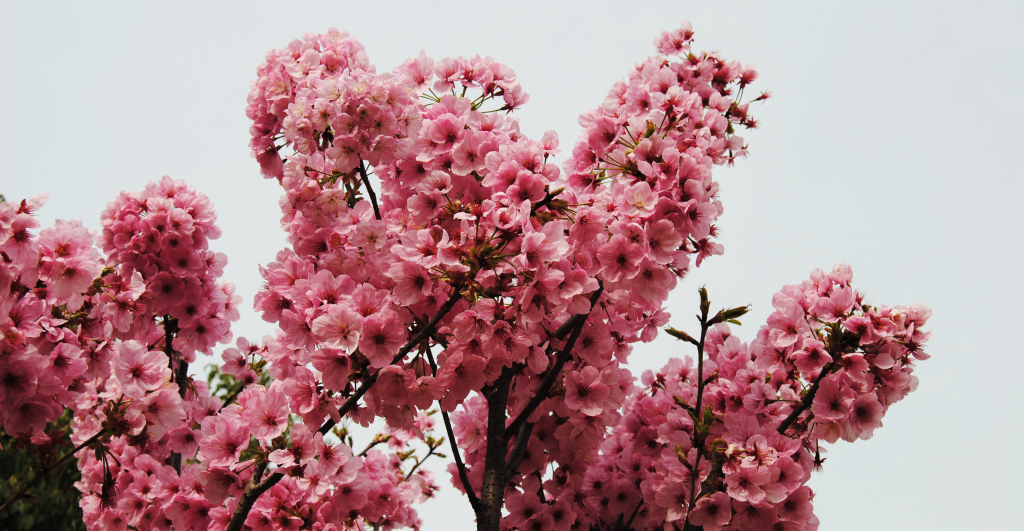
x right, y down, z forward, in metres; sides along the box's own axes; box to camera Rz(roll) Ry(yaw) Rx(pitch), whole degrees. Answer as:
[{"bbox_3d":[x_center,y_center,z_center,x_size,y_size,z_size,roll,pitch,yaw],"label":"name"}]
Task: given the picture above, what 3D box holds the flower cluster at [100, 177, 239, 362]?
[{"bbox_3d":[-0.376,0.004,1.500,0.148,0.188,0.140,0,-15,0],"label":"flower cluster"}]

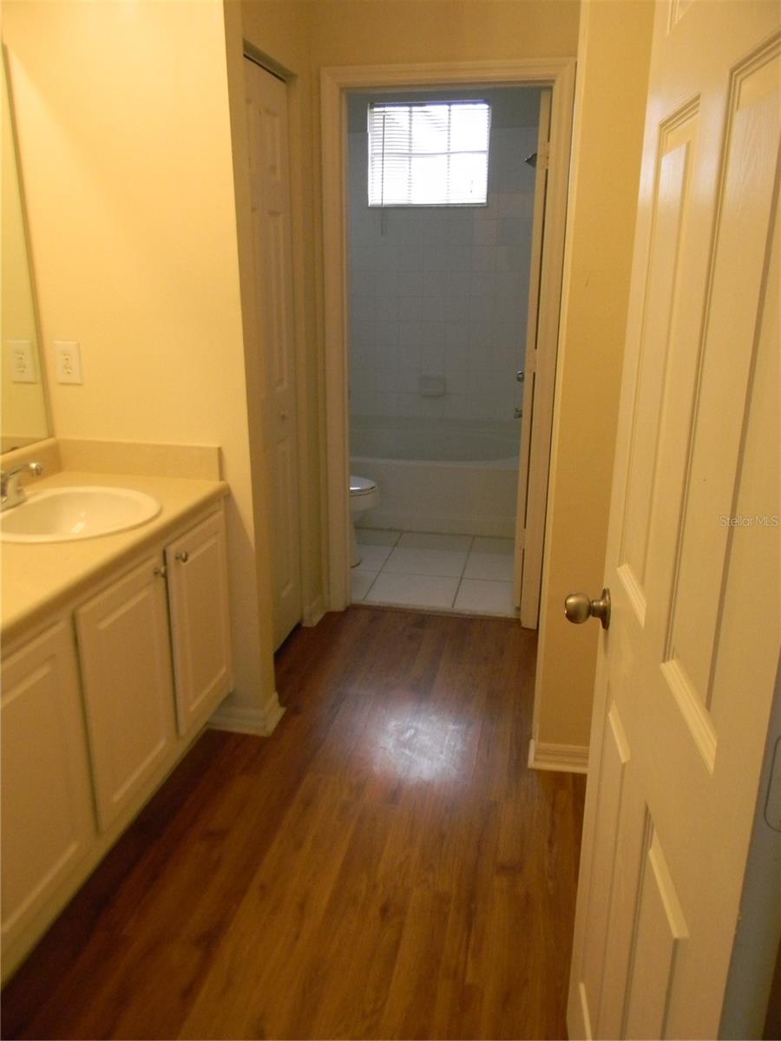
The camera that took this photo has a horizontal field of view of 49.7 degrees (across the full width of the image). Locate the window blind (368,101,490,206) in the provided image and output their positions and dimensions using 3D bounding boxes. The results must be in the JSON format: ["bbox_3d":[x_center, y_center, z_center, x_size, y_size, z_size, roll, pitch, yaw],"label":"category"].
[{"bbox_3d":[0.232,-2.258,5.202,0.753,0.594,0.040,4,17,11],"label":"window blind"}]

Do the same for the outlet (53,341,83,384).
[{"bbox_3d":[-0.944,-0.461,2.461,0.079,0.123,0.007,4,17,11],"label":"outlet"}]

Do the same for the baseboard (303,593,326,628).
[{"bbox_3d":[-0.320,0.379,3.558,0.050,0.075,0.171,4,17,11],"label":"baseboard"}]

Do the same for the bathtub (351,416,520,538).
[{"bbox_3d":[0.108,-0.290,5.169,1.524,0.420,1.015,4,17,11],"label":"bathtub"}]

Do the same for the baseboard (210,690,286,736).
[{"bbox_3d":[-0.470,0.619,2.771,0.204,0.074,0.181,4,17,11],"label":"baseboard"}]

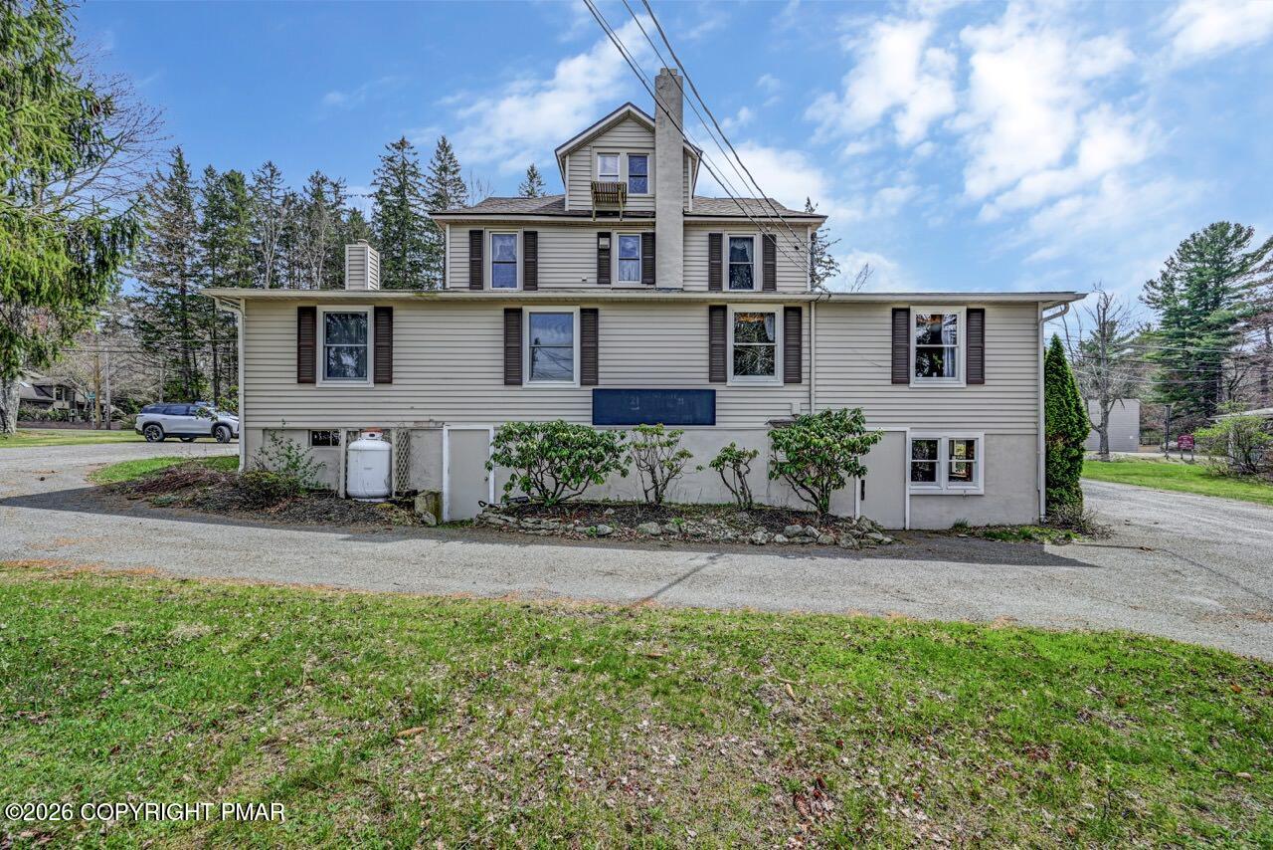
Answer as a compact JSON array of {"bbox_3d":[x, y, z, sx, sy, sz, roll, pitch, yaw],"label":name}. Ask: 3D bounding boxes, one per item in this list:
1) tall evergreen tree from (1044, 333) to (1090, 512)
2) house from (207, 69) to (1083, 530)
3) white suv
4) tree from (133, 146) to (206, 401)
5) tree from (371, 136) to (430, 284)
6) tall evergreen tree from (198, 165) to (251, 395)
[{"bbox_3d":[9.250,-0.050,10.900,1.450,3.960,1.450,0,0,0],"label":"tall evergreen tree"},{"bbox_3d":[0.160,-3.230,15.000,16.800,10.550,11.000,0,0,0],"label":"house"},{"bbox_3d":[-18.200,-0.140,21.100,4.680,1.690,1.900,0,0,0],"label":"white suv"},{"bbox_3d":[-40.370,-11.910,43.000,6.500,24.620,6.500,0,0,0],"label":"tree"},{"bbox_3d":[-19.390,-11.660,41.000,6.000,24.520,6.000,0,0,0],"label":"tree"},{"bbox_3d":[-36.060,-11.050,43.000,5.000,22.900,5.000,0,0,0],"label":"tall evergreen tree"}]

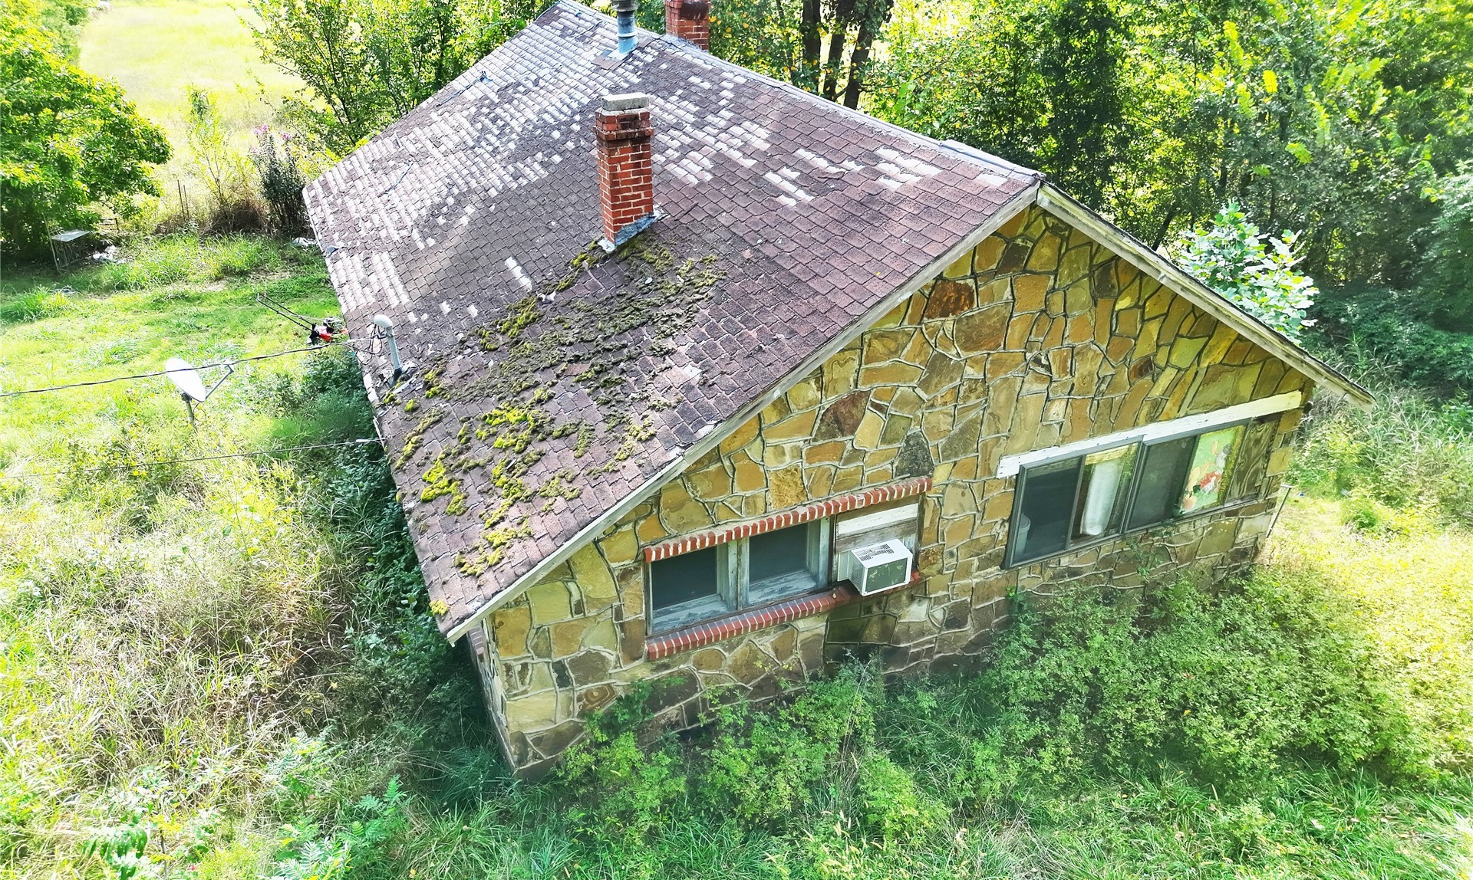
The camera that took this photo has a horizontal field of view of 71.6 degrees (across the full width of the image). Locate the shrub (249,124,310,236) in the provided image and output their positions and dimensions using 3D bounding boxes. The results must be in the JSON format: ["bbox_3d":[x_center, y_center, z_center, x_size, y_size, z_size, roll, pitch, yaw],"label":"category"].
[{"bbox_3d":[-9.796,-5.573,21.843,1.250,2.216,1.200,-11,31,-21],"label":"shrub"}]

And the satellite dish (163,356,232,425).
[{"bbox_3d":[-7.403,-0.698,14.239,0.800,1.070,0.700,-8,30,-16],"label":"satellite dish"}]

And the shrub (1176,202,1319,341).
[{"bbox_3d":[7.502,-1.886,15.326,2.000,3.019,2.000,15,32,24],"label":"shrub"}]

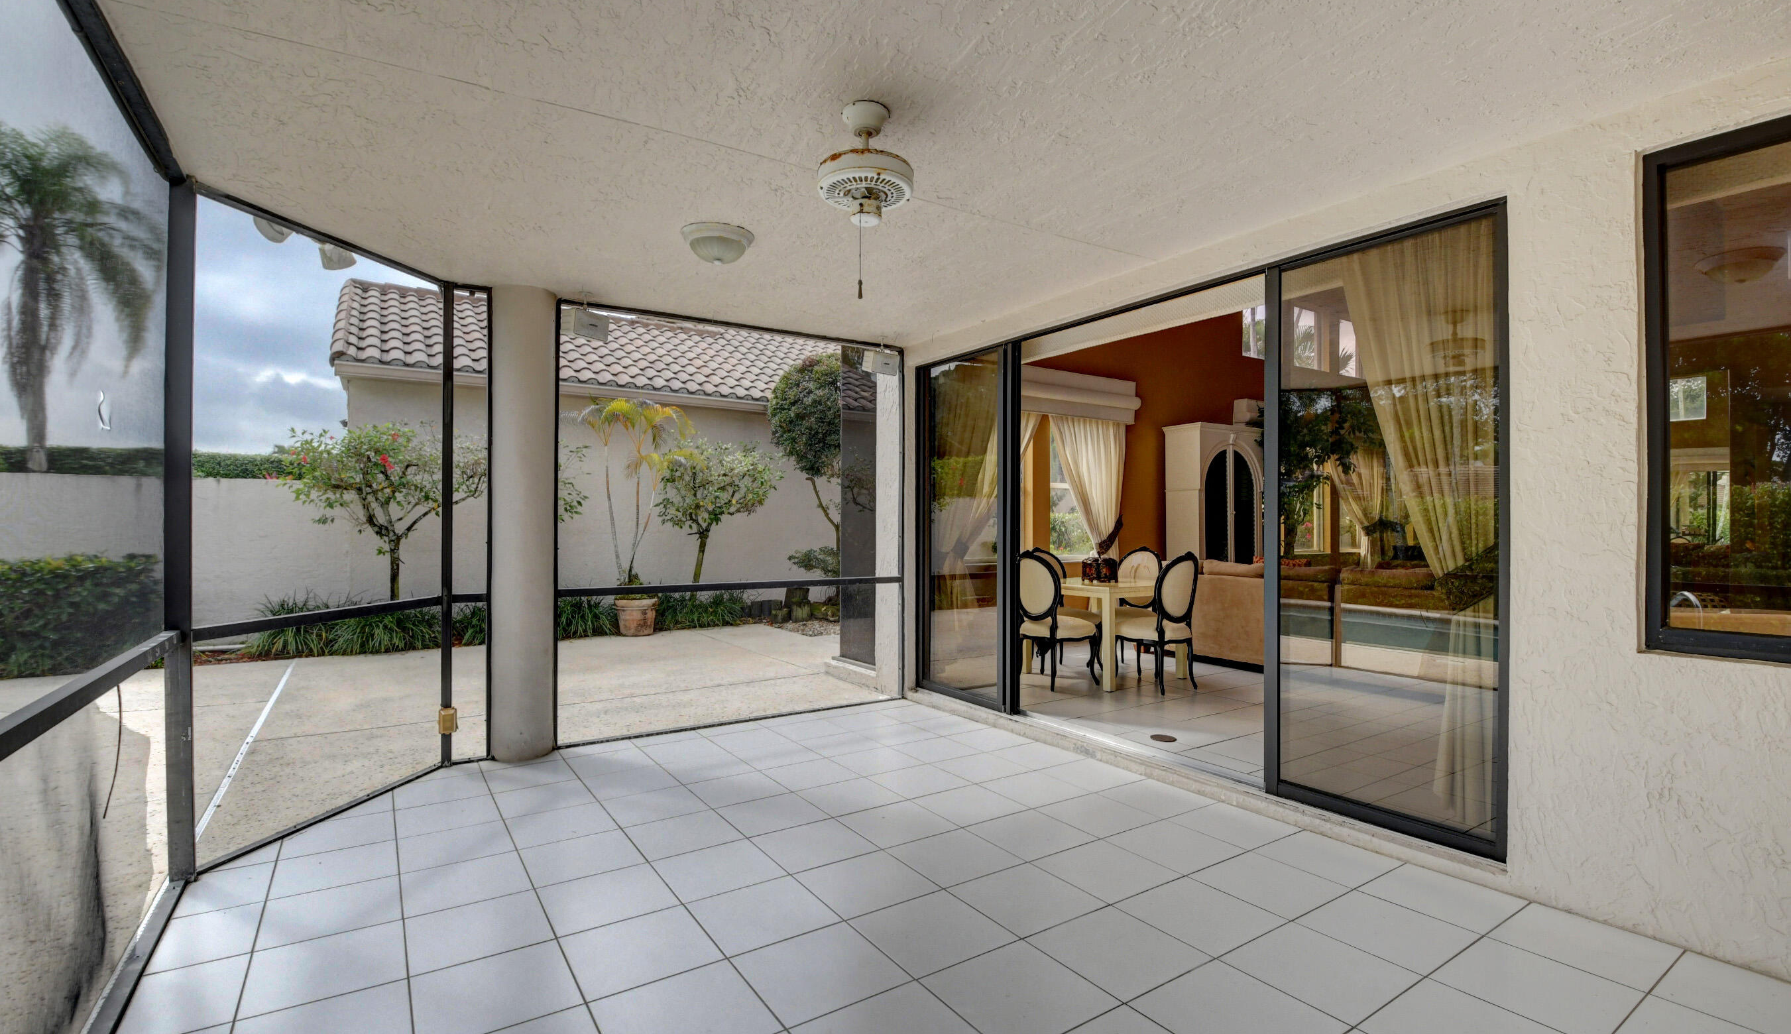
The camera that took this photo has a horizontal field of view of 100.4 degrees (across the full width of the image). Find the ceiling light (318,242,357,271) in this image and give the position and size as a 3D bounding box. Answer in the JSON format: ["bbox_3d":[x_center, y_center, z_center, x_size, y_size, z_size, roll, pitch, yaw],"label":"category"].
[{"bbox_3d":[-2.620,-1.225,3.500,0.170,0.140,0.170,0,0,-30],"label":"ceiling light"}]

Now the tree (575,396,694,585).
[{"bbox_3d":[-3.245,-0.270,9.150,1.470,2.400,1.350,0,0,-36],"label":"tree"}]

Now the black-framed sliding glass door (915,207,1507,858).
[{"bbox_3d":[1.230,0.068,4.187,0.140,2.400,3.560,0,0,-36],"label":"black-framed sliding glass door"}]

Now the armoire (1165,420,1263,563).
[{"bbox_3d":[3.737,0.137,8.660,1.330,2.310,0.450,0,0,-36],"label":"armoire"}]

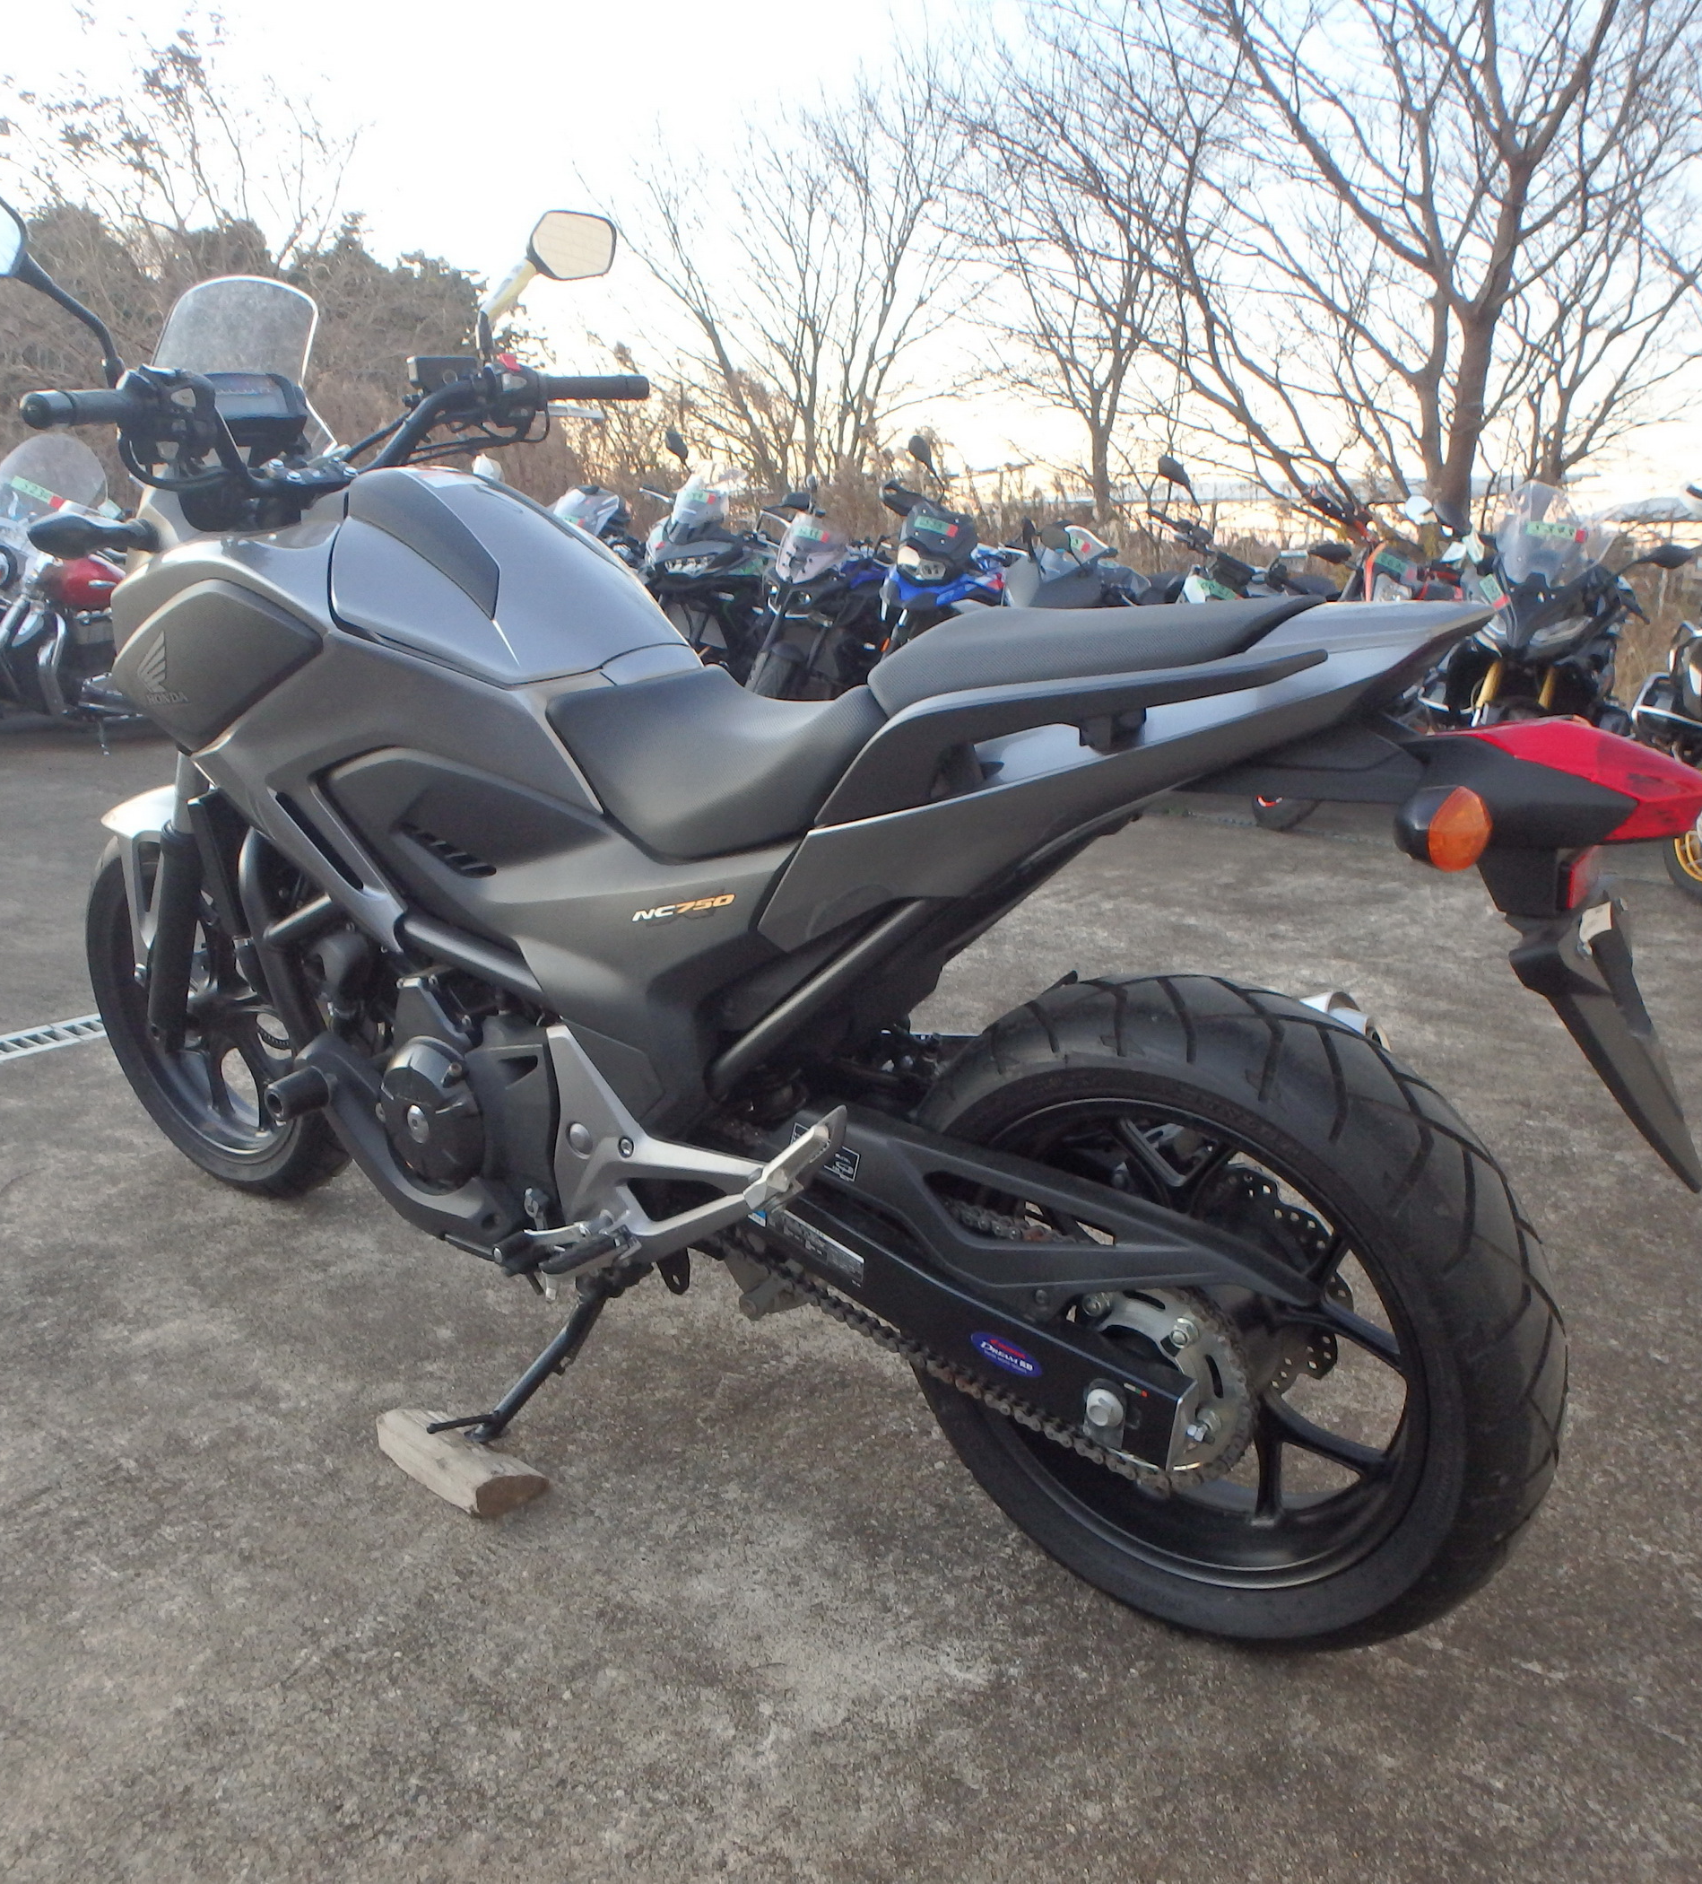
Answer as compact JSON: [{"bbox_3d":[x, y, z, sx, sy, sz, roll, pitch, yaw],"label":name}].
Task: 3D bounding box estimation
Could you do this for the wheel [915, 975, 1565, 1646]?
[{"bbox_3d":[0.306,0.331,1.368,0.622,0.622,0.165,11,25,36],"label":"wheel"}]

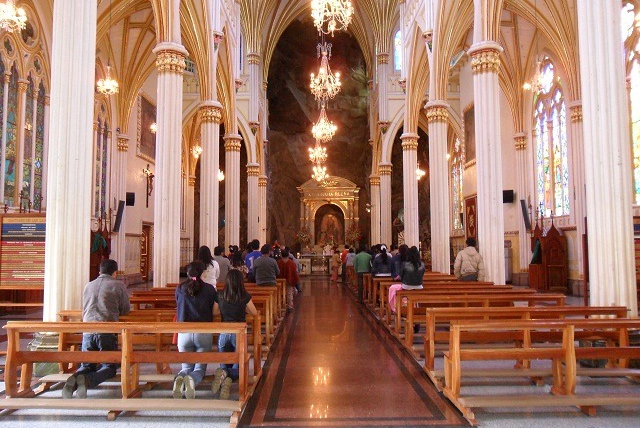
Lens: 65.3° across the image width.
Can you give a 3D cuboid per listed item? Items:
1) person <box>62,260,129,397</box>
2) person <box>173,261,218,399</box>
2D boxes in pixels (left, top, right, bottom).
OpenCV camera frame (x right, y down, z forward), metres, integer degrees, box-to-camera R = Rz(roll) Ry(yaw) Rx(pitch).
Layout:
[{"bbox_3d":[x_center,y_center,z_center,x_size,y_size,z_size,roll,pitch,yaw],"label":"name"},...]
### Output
[{"bbox_3d":[-2.372,1.183,5.396,0.580,1.370,0.860,-1,-4,9],"label":"person"},{"bbox_3d":[-1.342,1.191,5.380,0.460,1.340,0.820,-1,-4,6],"label":"person"}]

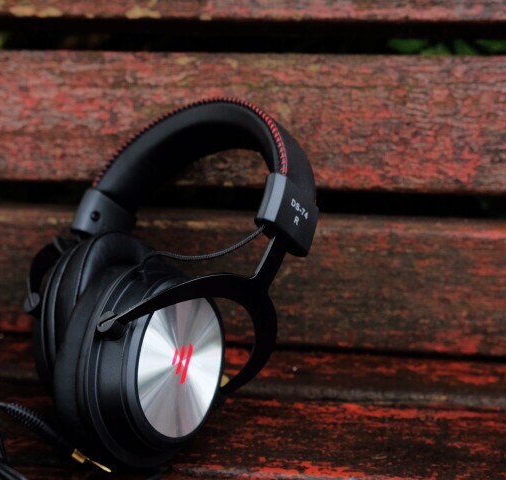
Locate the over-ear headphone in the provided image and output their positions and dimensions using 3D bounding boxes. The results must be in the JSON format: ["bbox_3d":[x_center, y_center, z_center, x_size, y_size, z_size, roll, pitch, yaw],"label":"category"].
[{"bbox_3d":[-0.046,0.017,0.541,0.160,0.205,0.101,-1,-30,40],"label":"over-ear headphone"}]

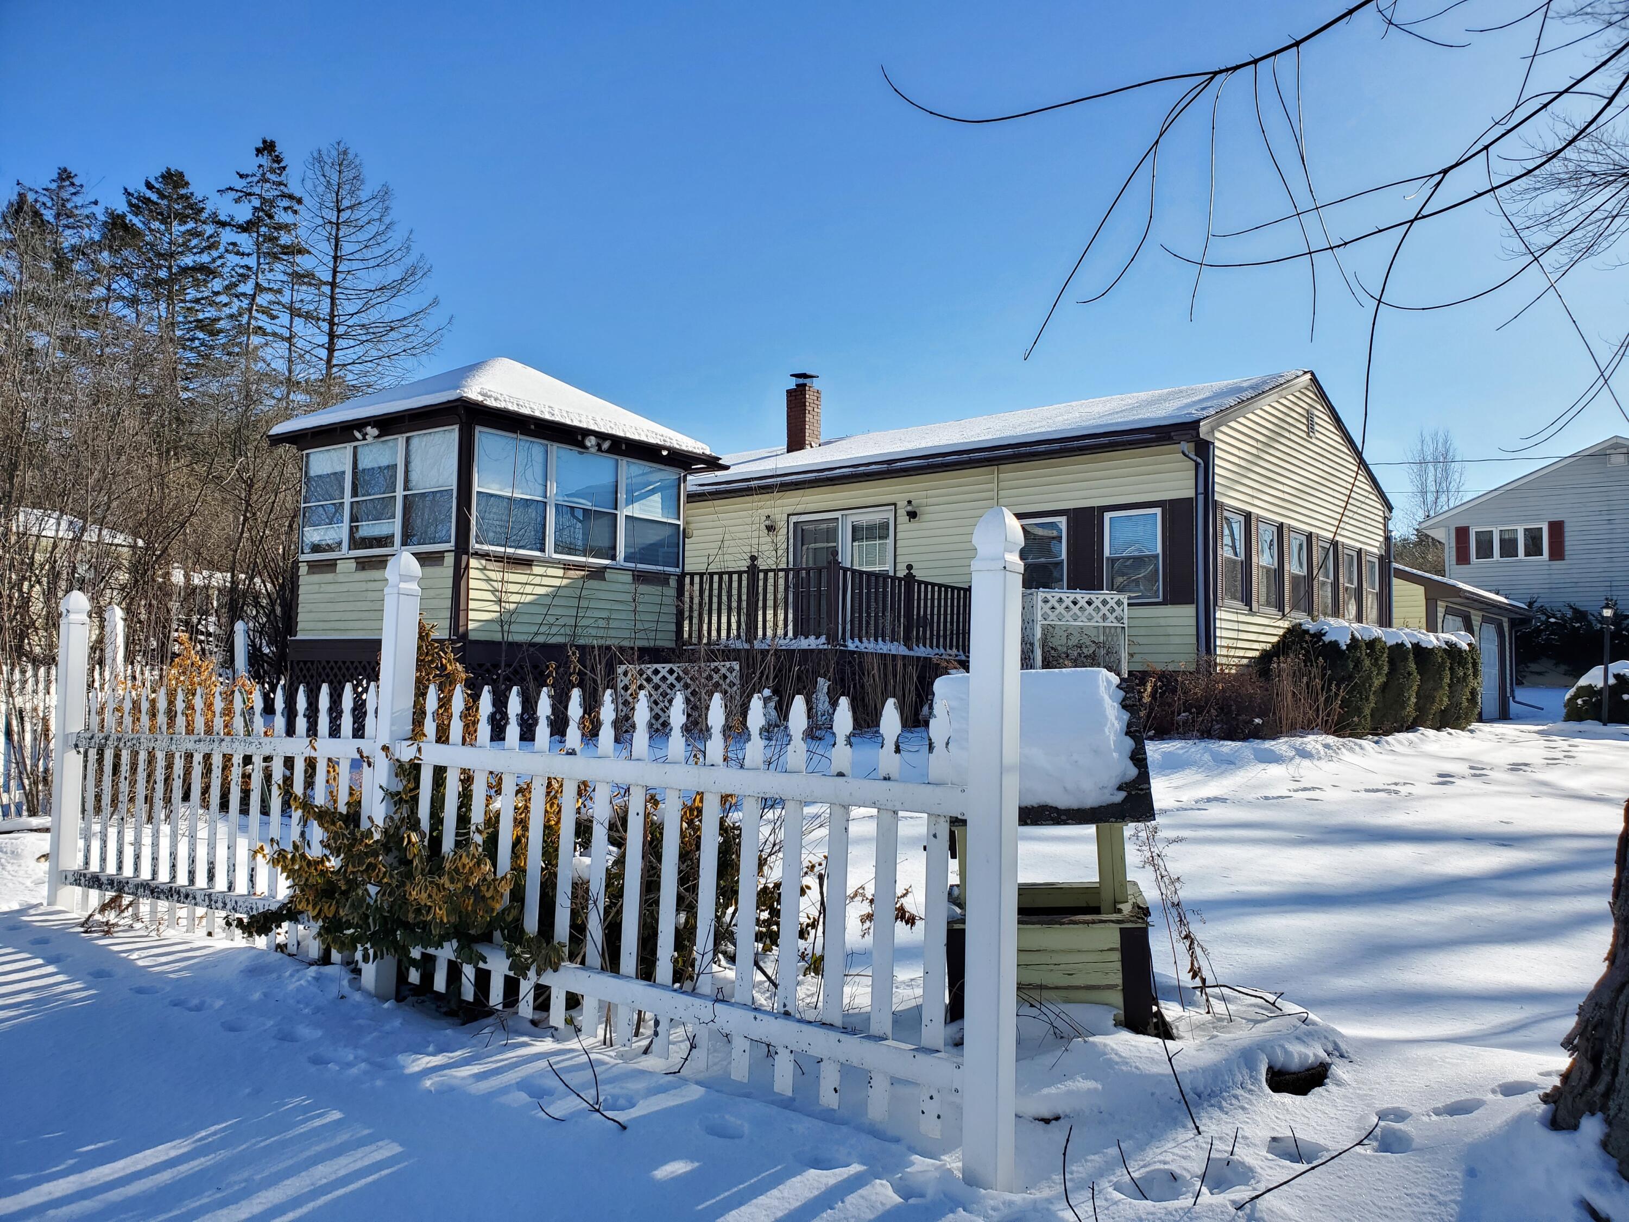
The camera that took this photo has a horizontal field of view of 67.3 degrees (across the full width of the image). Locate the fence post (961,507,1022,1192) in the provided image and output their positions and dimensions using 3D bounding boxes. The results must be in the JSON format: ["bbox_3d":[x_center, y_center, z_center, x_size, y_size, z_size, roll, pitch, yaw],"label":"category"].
[{"bbox_3d":[0.475,0.614,3.240,0.107,1.790,0.107,-2,-4,36],"label":"fence post"}]

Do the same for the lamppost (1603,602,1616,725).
[{"bbox_3d":[14.612,0.956,22.495,0.230,2.269,0.230,-1,-4,33],"label":"lamppost"}]

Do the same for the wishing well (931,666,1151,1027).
[{"bbox_3d":[0.917,0.906,4.886,0.840,1.329,0.800,-1,-3,7],"label":"wishing well"}]

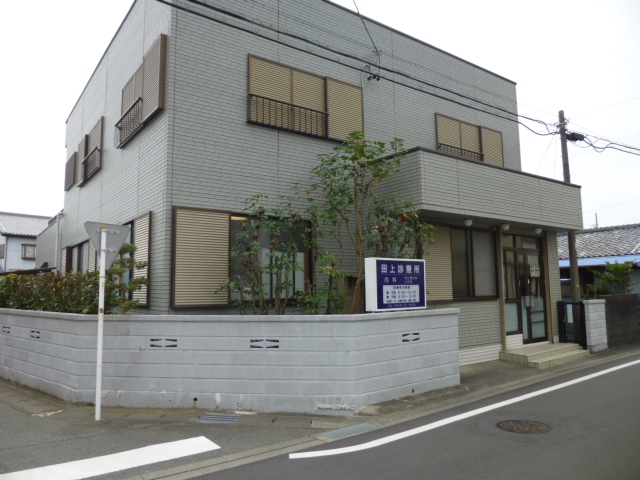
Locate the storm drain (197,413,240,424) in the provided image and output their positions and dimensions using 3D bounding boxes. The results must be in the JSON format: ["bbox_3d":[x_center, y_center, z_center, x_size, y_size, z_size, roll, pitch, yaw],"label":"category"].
[{"bbox_3d":[-1.332,2.360,6.069,0.509,0.040,0.377,-1,-5,10],"label":"storm drain"}]

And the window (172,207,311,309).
[{"bbox_3d":[-1.080,0.292,7.051,2.285,1.438,0.158,3,-6,-36],"label":"window"}]

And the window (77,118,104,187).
[{"bbox_3d":[-5.797,-2.152,11.576,0.207,1.172,2.512,3,-6,-36],"label":"window"}]

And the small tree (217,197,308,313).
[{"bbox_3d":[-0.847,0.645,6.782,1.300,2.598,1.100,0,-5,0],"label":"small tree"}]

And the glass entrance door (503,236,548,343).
[{"bbox_3d":[4.902,1.191,10.990,1.753,2.561,0.138,3,-6,-36],"label":"glass entrance door"}]

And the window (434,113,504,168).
[{"bbox_3d":[3.524,-2.188,10.626,2.453,1.024,0.148,3,-6,-36],"label":"window"}]

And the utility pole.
[{"bbox_3d":[6.869,-0.440,12.666,0.240,6.428,0.240,-1,-6,0],"label":"utility pole"}]

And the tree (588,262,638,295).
[{"bbox_3d":[8.729,1.440,13.718,1.300,1.663,1.150,0,-5,0],"label":"tree"}]

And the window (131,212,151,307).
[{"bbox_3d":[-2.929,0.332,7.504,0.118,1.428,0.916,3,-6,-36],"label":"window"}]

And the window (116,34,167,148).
[{"bbox_3d":[-3.114,-2.423,7.879,0.207,1.133,2.344,3,-6,-36],"label":"window"}]

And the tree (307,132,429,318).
[{"bbox_3d":[0.775,0.165,7.030,1.850,3.688,1.500,0,-5,0],"label":"tree"}]

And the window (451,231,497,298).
[{"bbox_3d":[3.219,0.506,9.620,1.458,1.433,0.118,3,-6,-36],"label":"window"}]

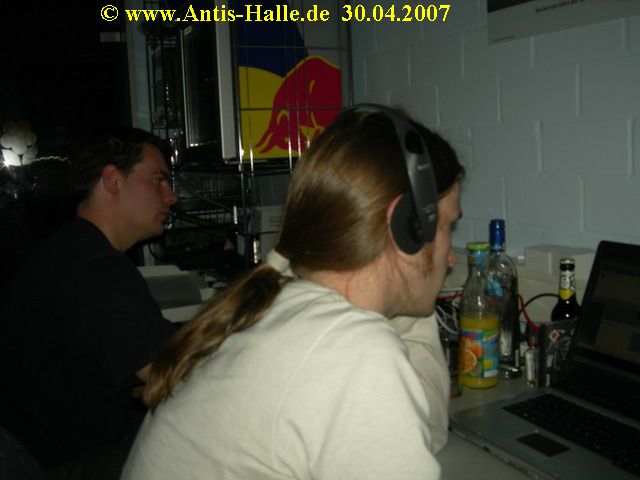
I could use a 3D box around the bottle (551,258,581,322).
[{"bbox_3d":[0.502,0.164,1.349,0.066,0.248,0.066,-2,6,0],"label":"bottle"}]

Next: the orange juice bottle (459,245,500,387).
[{"bbox_3d":[0.320,0.150,1.329,0.080,0.286,0.080,-2,6,0],"label":"orange juice bottle"}]

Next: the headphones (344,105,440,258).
[{"bbox_3d":[0.060,-0.070,0.792,0.077,0.178,0.176,-12,11,-32],"label":"headphones"}]

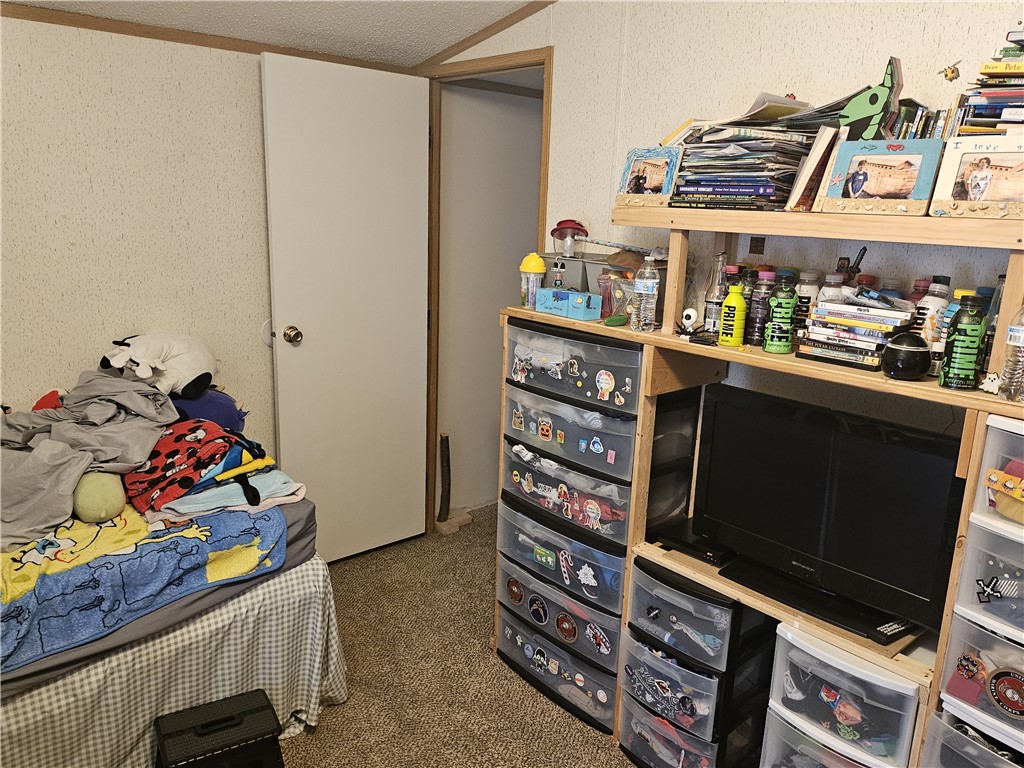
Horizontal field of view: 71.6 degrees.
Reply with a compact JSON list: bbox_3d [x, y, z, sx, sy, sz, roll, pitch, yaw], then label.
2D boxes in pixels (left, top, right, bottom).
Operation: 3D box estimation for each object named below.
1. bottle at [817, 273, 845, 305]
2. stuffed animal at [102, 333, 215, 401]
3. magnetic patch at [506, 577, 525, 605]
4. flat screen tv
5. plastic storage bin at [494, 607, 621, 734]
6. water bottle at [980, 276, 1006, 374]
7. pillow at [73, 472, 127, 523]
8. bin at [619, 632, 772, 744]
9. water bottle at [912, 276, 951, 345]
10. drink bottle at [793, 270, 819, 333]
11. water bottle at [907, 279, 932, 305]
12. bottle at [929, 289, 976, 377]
[{"bbox_3d":[0.840,-0.193,1.875,0.073,0.185,0.073,8,15,23],"label":"bottle"},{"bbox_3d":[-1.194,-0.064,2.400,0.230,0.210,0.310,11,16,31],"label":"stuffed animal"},{"bbox_3d":[0.014,0.689,2.354,0.008,0.089,0.089,-7,16,-36],"label":"magnetic patch"},{"bbox_3d":[0.747,0.290,1.747,0.205,0.467,0.650,-9,17,-41],"label":"flat screen tv"},{"bbox_3d":[0.236,0.896,2.413,0.380,0.187,0.525,-10,18,-43],"label":"plastic storage bin"},{"bbox_3d":[1.044,-0.123,1.531,0.063,0.215,0.063,-10,18,-43],"label":"water bottle"},{"bbox_3d":[-1.091,0.298,1.881,0.145,0.135,0.150,-6,16,-31],"label":"pillow"},{"bbox_3d":[0.540,0.823,2.106,0.360,0.188,0.345,-11,19,-42],"label":"bin"},{"bbox_3d":[0.943,-0.126,1.592,0.073,0.187,0.073,-10,18,-43],"label":"water bottle"},{"bbox_3d":[0.801,-0.211,1.943,0.073,0.185,0.073,8,15,21],"label":"drink bottle"},{"bbox_3d":[0.970,-0.152,1.696,0.073,0.187,0.073,-10,18,-43],"label":"water bottle"},{"bbox_3d":[0.939,-0.102,1.498,0.073,0.187,0.073,-10,18,-43],"label":"bottle"}]

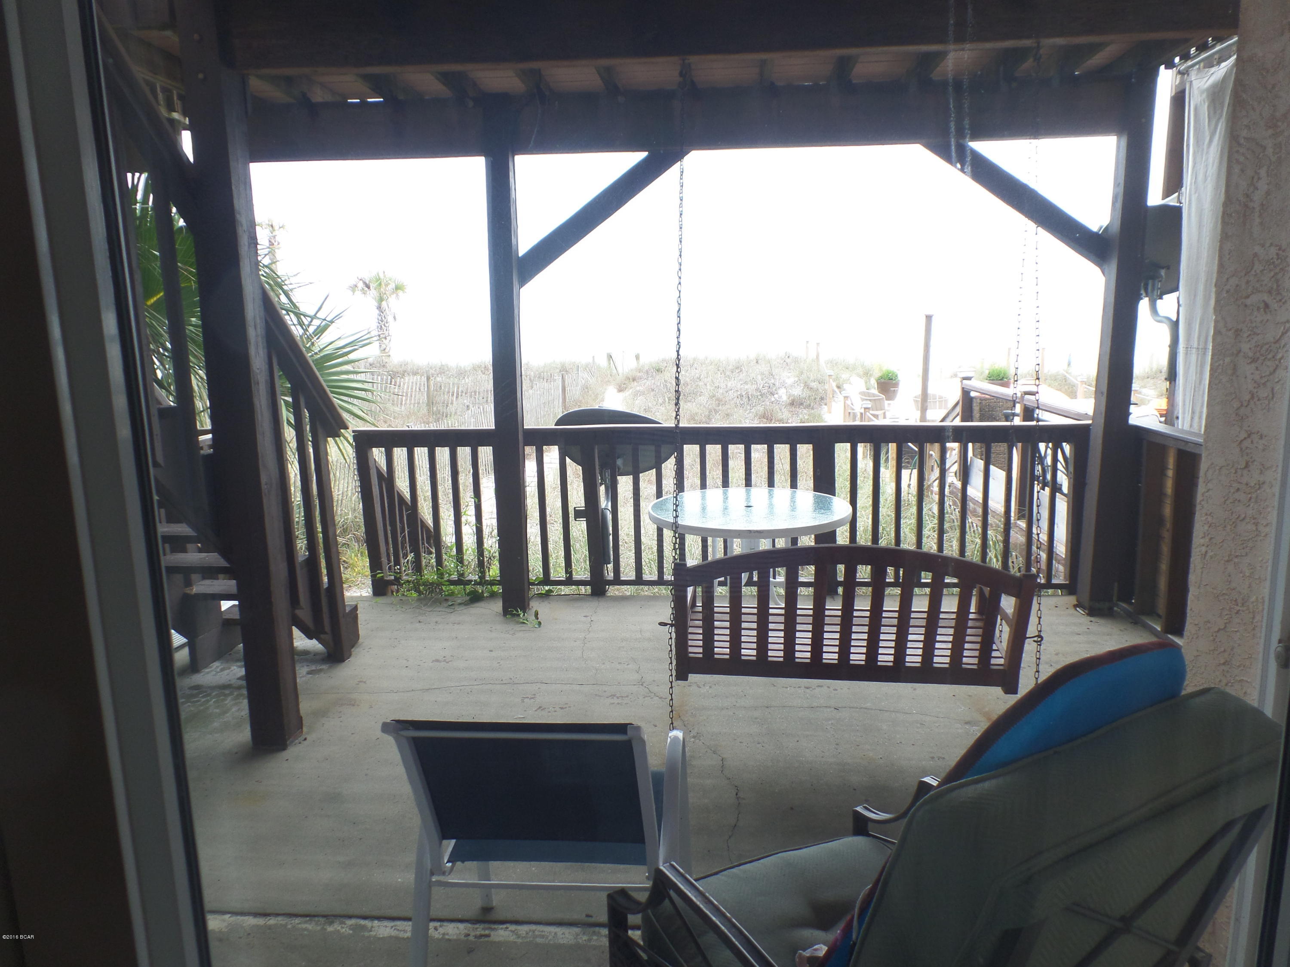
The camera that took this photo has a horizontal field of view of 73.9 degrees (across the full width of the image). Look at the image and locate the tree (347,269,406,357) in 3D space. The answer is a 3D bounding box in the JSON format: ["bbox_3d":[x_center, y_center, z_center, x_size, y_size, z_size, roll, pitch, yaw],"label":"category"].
[{"bbox_3d":[-10.263,-6.460,33.000,2.250,3.450,2.250,0,10,4],"label":"tree"}]

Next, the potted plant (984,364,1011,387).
[{"bbox_3d":[7.830,-2.223,19.000,0.580,0.760,0.580,0,10,4],"label":"potted plant"}]

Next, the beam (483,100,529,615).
[{"bbox_3d":[-0.794,-0.654,4.959,0.140,2.920,0.140,0,10,4],"label":"beam"}]

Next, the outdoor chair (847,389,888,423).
[{"bbox_3d":[4.167,-1.289,16.000,0.750,0.920,0.820,-5,11,-22],"label":"outdoor chair"}]

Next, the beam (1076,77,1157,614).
[{"bbox_3d":[2.653,-0.695,4.831,0.140,2.950,0.140,0,10,4],"label":"beam"}]

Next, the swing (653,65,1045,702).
[{"bbox_3d":[0.769,-0.390,3.268,1.360,2.290,0.620,1,10,9],"label":"swing"}]

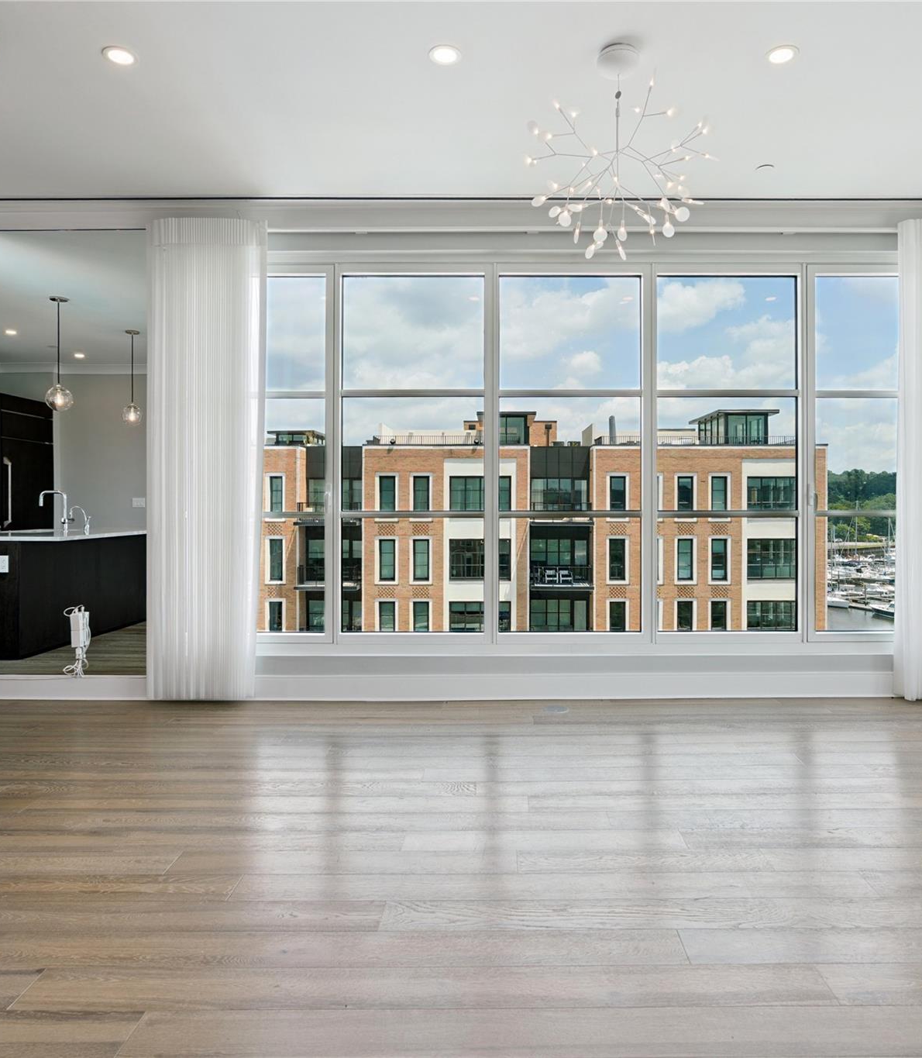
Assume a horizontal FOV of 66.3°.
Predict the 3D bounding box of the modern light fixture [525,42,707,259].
[{"bbox_3d":[0.639,-1.485,2.830,0.750,0.810,0.750,0,0,0],"label":"modern light fixture"}]

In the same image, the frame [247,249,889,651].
[{"bbox_3d":[0.695,-0.434,4.250,4.147,2.407,0.120,0,0,0],"label":"frame"}]

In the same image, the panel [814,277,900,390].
[{"bbox_3d":[2.449,-1.189,4.280,0.617,0.708,0.030,0,0,0],"label":"panel"}]

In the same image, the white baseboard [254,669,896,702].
[{"bbox_3d":[0.685,0.942,4.210,3.849,0.174,0.030,0,0,0],"label":"white baseboard"}]

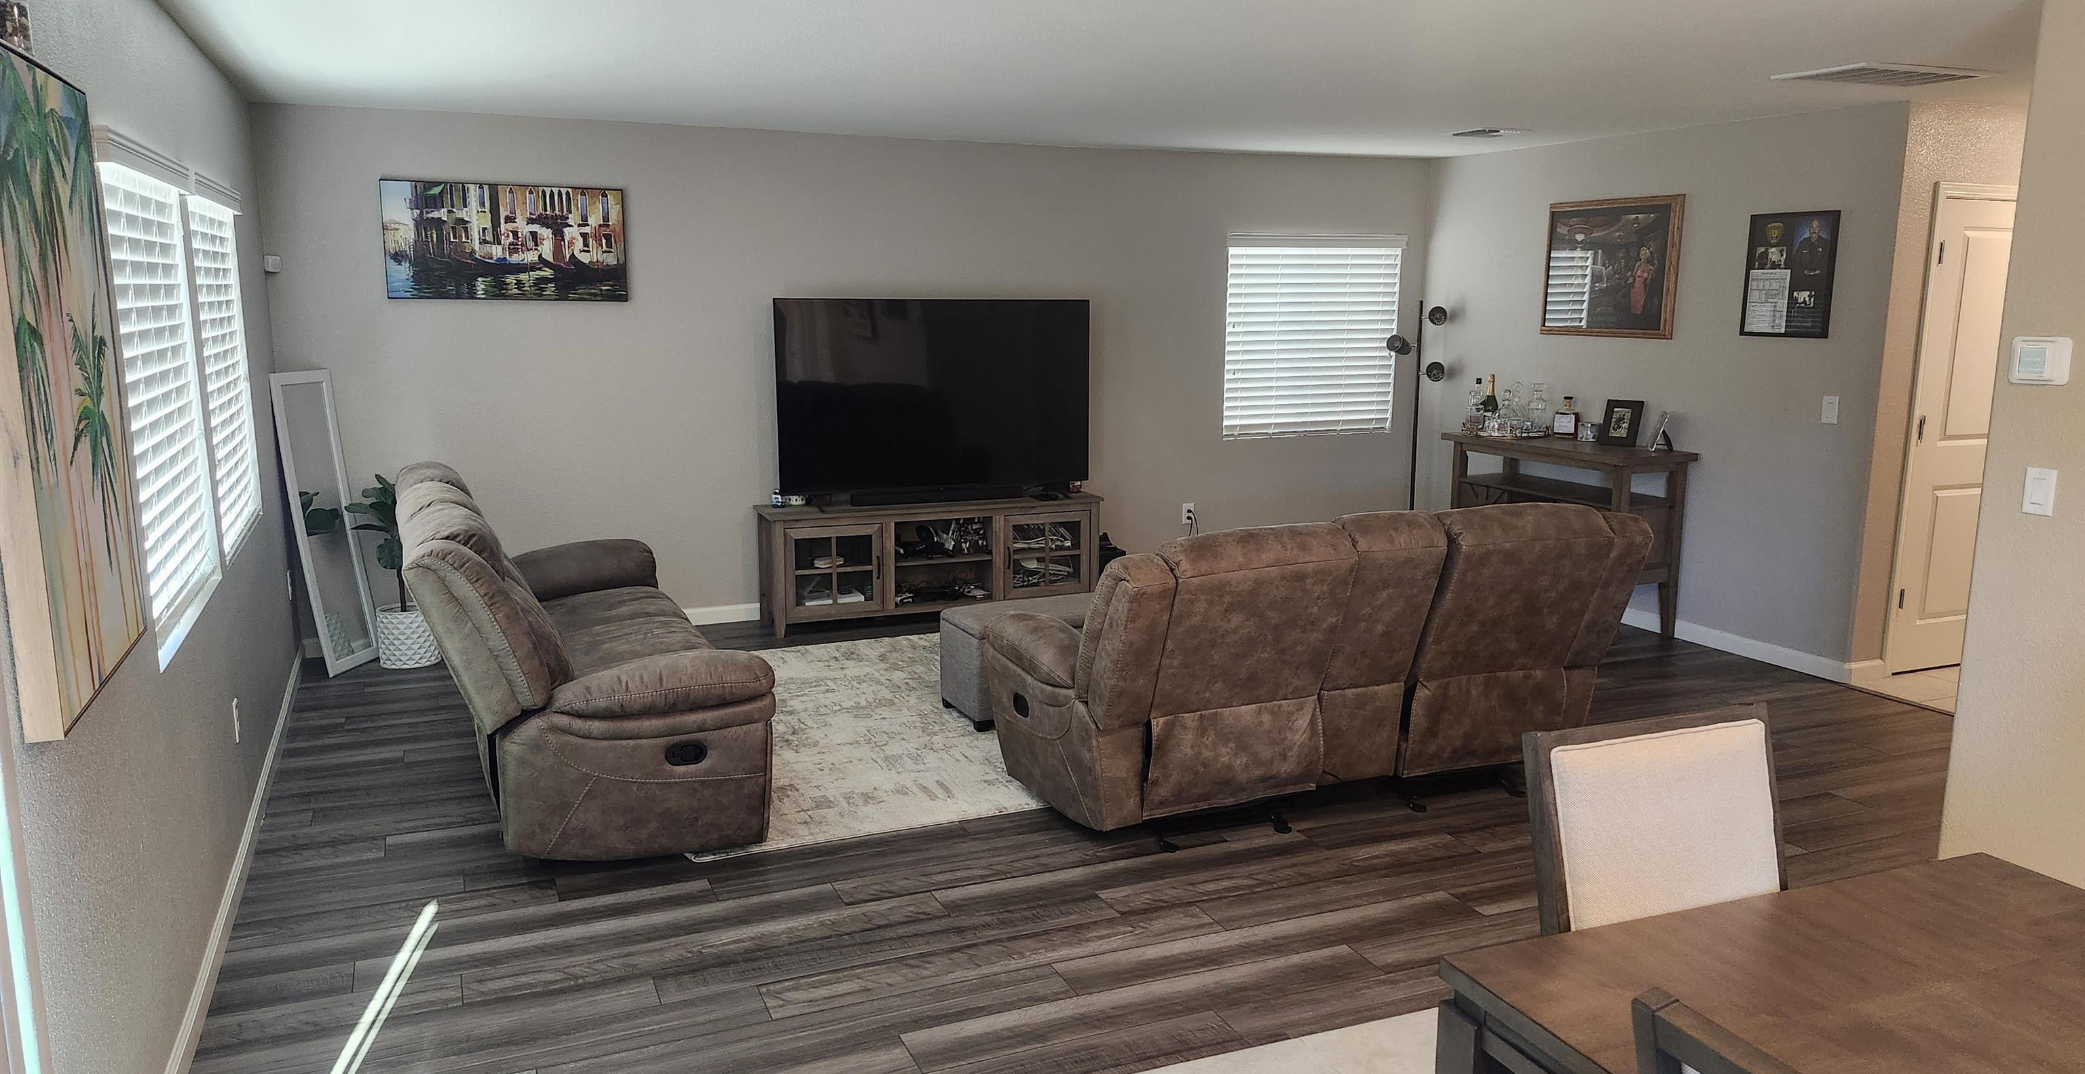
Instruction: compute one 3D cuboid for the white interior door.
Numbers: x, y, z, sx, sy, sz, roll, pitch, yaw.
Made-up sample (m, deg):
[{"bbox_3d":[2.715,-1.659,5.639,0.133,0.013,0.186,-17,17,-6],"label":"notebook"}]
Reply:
[{"bbox_3d":[4.094,-0.459,6.106,0.860,2.100,0.070,-4,11,-24],"label":"white interior door"}]

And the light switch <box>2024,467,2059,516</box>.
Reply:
[{"bbox_3d":[2.455,-0.108,3.411,0.006,0.118,0.074,-4,11,-23],"label":"light switch"}]

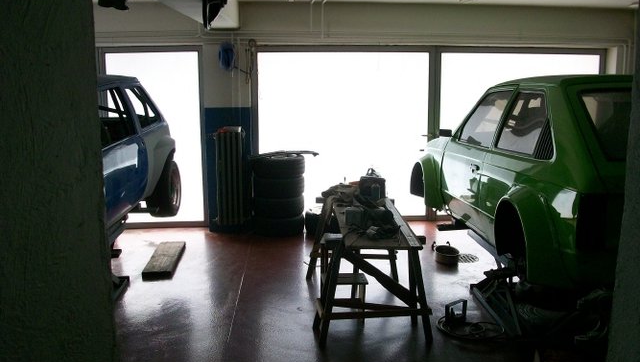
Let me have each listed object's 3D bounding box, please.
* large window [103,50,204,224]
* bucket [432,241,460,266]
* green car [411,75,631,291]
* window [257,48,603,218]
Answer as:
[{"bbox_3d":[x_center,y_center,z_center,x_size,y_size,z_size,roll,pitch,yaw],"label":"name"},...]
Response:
[{"bbox_3d":[-1.792,-0.460,6.774,1.080,1.940,0.100,-1,10,-3],"label":"large window"},{"bbox_3d":[1.149,0.658,5.675,0.220,0.120,0.220,-1,10,-3],"label":"bucket"},{"bbox_3d":[1.940,-0.215,5.060,1.680,1.180,3.800,-1,7,-3],"label":"green car"},{"bbox_3d":[1.225,-0.515,7.000,3.800,1.920,0.100,-1,10,-3],"label":"window"}]

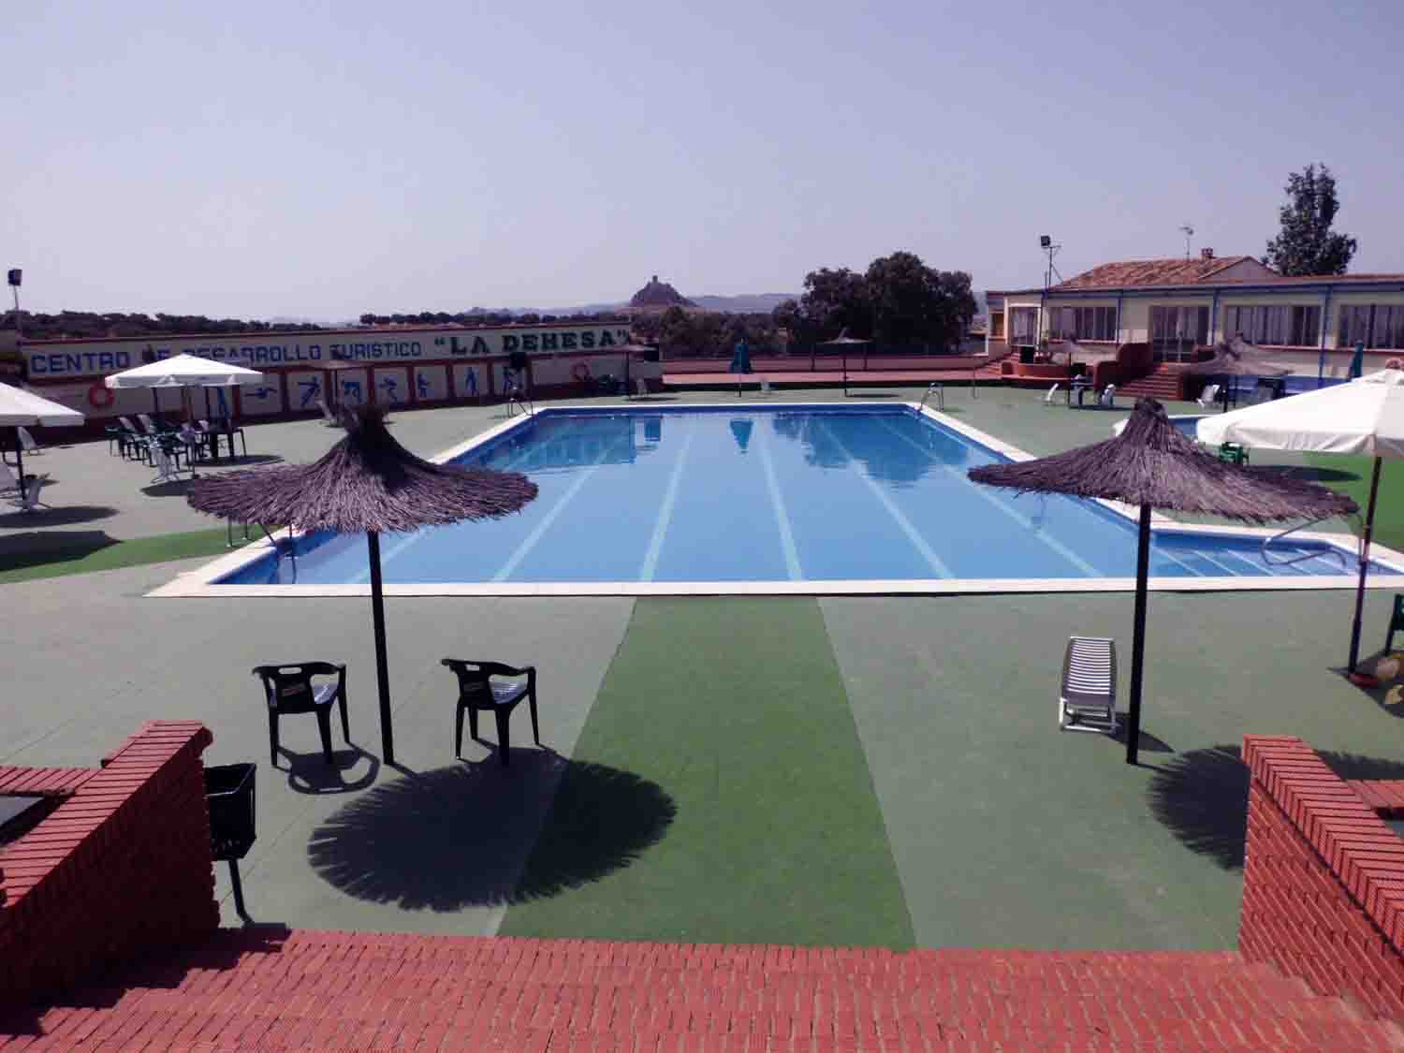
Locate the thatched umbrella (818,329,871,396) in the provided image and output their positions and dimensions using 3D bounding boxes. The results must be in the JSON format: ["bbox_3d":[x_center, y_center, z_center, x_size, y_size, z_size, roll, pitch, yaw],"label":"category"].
[{"bbox_3d":[5.484,-6.232,40.301,2.200,2.500,2.200,-1,11,2],"label":"thatched umbrella"}]

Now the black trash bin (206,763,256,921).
[{"bbox_3d":[-2.516,1.691,5.567,0.330,0.830,0.340,-2,11,-7],"label":"black trash bin"}]

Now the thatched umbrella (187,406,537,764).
[{"bbox_3d":[-2.309,0.448,7.331,2.360,2.560,2.360,-1,11,2],"label":"thatched umbrella"}]

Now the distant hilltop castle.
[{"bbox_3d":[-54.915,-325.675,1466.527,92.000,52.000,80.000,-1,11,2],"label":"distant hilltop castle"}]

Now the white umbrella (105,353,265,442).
[{"bbox_3d":[-10.562,-2.290,21.713,3.250,2.550,3.250,-1,11,2],"label":"white umbrella"}]

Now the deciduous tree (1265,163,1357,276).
[{"bbox_3d":[31.942,-13.726,55.579,5.100,10.390,5.100,-1,11,2],"label":"deciduous tree"}]

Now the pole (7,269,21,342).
[{"bbox_3d":[-17.879,-4.464,27.940,0.400,4.600,0.400,3,12,19],"label":"pole"}]

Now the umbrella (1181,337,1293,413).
[{"bbox_3d":[10.601,-2.476,21.047,2.300,2.520,2.300,-1,11,2],"label":"umbrella"}]

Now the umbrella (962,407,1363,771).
[{"bbox_3d":[3.071,0.410,7.123,2.500,2.550,2.420,-1,11,2],"label":"umbrella"}]

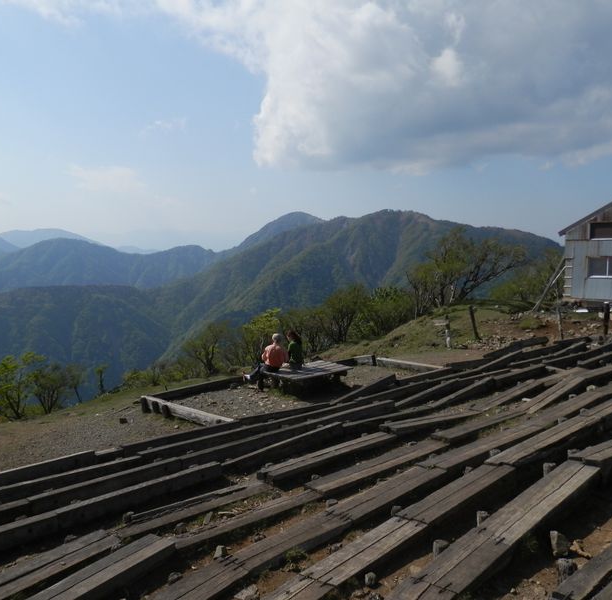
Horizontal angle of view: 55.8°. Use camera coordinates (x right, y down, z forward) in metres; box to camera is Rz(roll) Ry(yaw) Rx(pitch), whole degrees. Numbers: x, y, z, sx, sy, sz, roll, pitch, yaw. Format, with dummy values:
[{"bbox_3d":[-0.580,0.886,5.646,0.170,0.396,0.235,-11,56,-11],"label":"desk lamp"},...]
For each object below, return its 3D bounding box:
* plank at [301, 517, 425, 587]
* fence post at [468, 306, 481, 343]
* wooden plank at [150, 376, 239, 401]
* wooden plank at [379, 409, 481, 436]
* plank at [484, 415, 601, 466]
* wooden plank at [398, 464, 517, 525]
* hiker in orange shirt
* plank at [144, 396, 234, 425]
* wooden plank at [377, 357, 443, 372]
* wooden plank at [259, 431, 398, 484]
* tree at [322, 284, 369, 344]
[{"bbox_3d":[0.385,1.563,3.528,0.230,0.110,0.923,5,8,43],"label":"plank"},{"bbox_3d":[4.659,0.648,15.900,0.130,1.028,0.130,-12,5,1],"label":"fence post"},{"bbox_3d":[-2.115,1.829,11.718,0.130,0.200,2.309,6,8,43],"label":"wooden plank"},{"bbox_3d":[1.821,1.760,8.322,1.608,0.110,0.207,-3,7,-30],"label":"wooden plank"},{"bbox_3d":[2.616,1.522,6.163,2.171,0.110,0.211,-5,8,-42],"label":"plank"},{"bbox_3d":[1.303,1.666,4.880,0.281,0.120,1.469,2,5,43],"label":"wooden plank"},{"bbox_3d":[-0.814,1.246,11.900,0.540,1.120,0.850,-4,7,-33],"label":"hiker in orange shirt"},{"bbox_3d":[-2.131,1.962,10.077,2.301,0.140,0.120,5,8,41],"label":"plank"},{"bbox_3d":[2.516,1.607,13.875,1.875,0.200,0.120,5,7,37],"label":"wooden plank"},{"bbox_3d":[0.302,1.748,6.414,1.857,0.110,0.218,-5,8,-41],"label":"wooden plank"},{"bbox_3d":[1.436,0.527,21.000,1.700,2.250,1.700,0,6,0],"label":"tree"}]

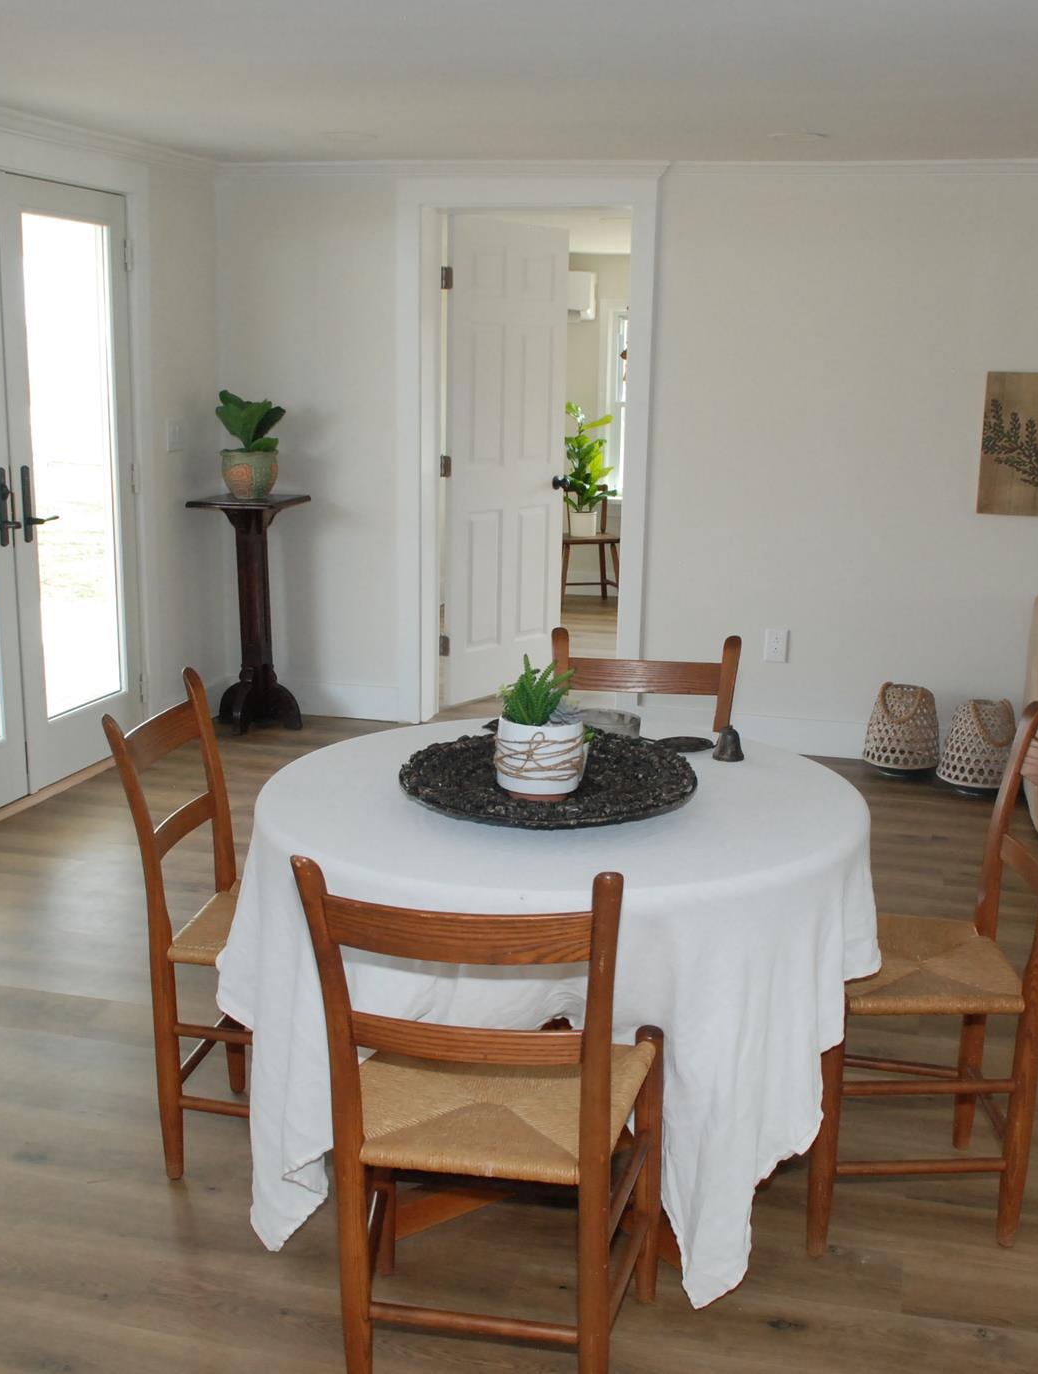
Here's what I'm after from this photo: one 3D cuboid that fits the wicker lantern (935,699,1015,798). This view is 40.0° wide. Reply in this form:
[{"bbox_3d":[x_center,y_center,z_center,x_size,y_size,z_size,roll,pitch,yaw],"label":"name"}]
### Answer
[{"bbox_3d":[1.648,0.222,5.102,0.285,0.325,0.285,1,13,0],"label":"wicker lantern"}]

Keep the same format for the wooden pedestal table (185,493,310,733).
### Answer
[{"bbox_3d":[-1.080,-0.294,5.855,0.370,0.930,0.390,4,13,14],"label":"wooden pedestal table"}]

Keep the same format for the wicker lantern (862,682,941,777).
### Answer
[{"bbox_3d":[1.429,0.166,5.285,0.280,0.335,0.280,6,14,22],"label":"wicker lantern"}]

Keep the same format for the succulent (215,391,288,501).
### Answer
[{"bbox_3d":[-1.096,-0.975,5.755,0.265,0.420,0.250,4,13,14],"label":"succulent"}]

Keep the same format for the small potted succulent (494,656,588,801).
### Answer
[{"bbox_3d":[0.044,0.074,2.468,0.155,0.240,0.155,4,13,10],"label":"small potted succulent"}]

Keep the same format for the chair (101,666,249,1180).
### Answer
[{"bbox_3d":[-0.478,0.457,2.712,0.490,0.885,0.460,3,13,9],"label":"chair"}]

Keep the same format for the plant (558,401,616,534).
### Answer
[{"bbox_3d":[0.412,-1.279,8.418,0.370,0.790,0.360,5,14,16],"label":"plant"}]

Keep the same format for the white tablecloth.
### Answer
[{"bbox_3d":[0.090,0.510,2.671,1.130,0.710,1.120,5,14,16],"label":"white tablecloth"}]

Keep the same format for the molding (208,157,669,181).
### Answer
[{"bbox_3d":[-0.334,-1.970,5.450,1.838,0.075,0.065,4,13,13],"label":"molding"}]

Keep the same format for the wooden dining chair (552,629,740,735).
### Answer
[{"bbox_3d":[0.238,0.356,3.174,0.470,0.890,0.450,4,13,11],"label":"wooden dining chair"}]

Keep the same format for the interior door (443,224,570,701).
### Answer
[{"bbox_3d":[-0.053,-0.958,6.316,0.040,2.035,0.790,12,17,39],"label":"interior door"}]

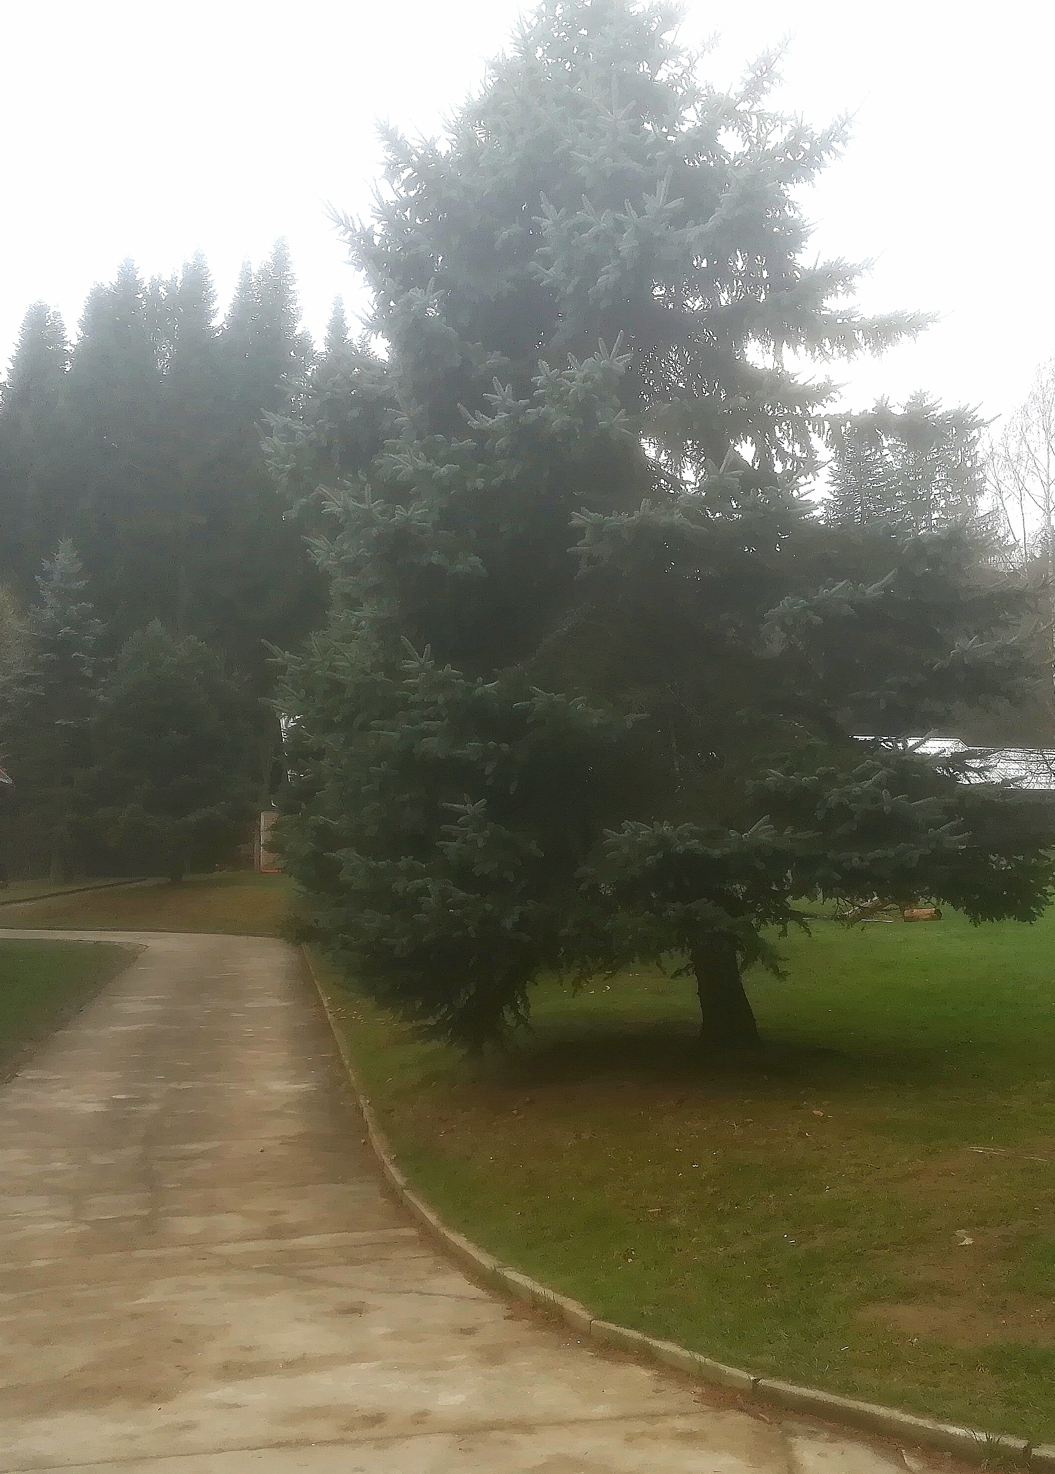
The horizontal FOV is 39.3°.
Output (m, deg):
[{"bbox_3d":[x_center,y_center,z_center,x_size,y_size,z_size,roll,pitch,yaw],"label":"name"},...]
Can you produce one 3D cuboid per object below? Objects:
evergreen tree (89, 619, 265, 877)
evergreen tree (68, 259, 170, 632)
[{"bbox_3d":[-11.207,0.434,47.151,5.900,8.270,5.900,0,-5,0],"label":"evergreen tree"},{"bbox_3d":[-19.006,-8.976,69.082,5.000,27.730,5.000,0,-5,0],"label":"evergreen tree"}]

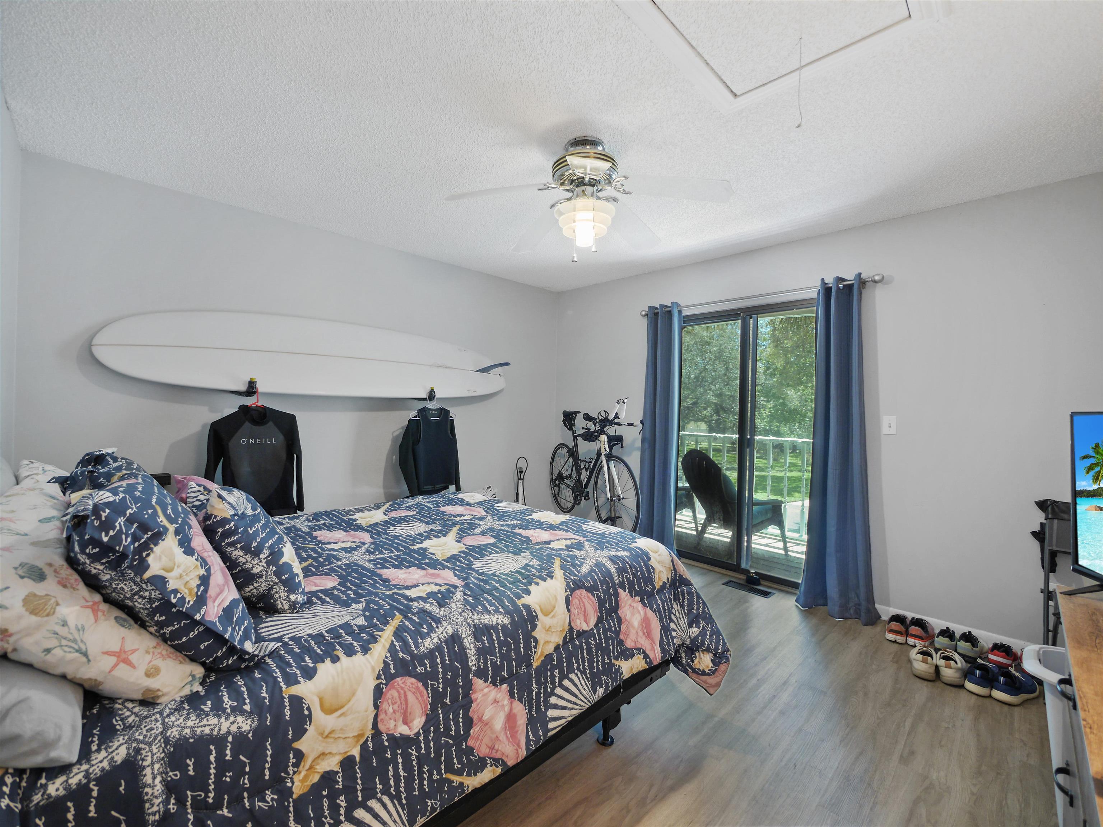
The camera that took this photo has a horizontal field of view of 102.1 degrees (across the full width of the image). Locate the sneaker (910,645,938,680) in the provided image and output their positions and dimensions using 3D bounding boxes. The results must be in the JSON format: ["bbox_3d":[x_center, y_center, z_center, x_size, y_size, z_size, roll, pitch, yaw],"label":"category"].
[{"bbox_3d":[1.849,1.206,2.216,0.105,0.105,0.285,2,1,39],"label":"sneaker"}]

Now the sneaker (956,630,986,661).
[{"bbox_3d":[2.218,1.208,2.334,0.262,0.115,0.098,1,1,-35],"label":"sneaker"}]

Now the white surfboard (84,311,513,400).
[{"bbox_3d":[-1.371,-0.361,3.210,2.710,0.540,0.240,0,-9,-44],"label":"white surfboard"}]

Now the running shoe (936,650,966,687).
[{"bbox_3d":[1.965,1.208,2.183,0.105,0.118,0.280,2,2,42],"label":"running shoe"}]

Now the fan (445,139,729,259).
[{"bbox_3d":[0.148,-0.956,1.997,1.190,0.530,1.170,1,1,2],"label":"fan"}]

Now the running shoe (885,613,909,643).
[{"bbox_3d":[1.974,1.198,2.540,0.105,0.115,0.285,2,1,43],"label":"running shoe"}]

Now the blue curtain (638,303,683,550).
[{"bbox_3d":[0.910,0.152,3.718,0.150,2.120,0.400,0,2,-45],"label":"blue curtain"}]

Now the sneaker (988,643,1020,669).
[{"bbox_3d":[2.300,1.215,2.279,0.278,0.115,0.103,0,2,-43],"label":"sneaker"}]

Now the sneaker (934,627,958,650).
[{"bbox_3d":[2.149,1.206,2.419,0.275,0.120,0.100,0,2,-43],"label":"sneaker"}]

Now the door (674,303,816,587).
[{"bbox_3d":[1.444,0.222,3.362,0.110,2.020,1.450,0,2,-45],"label":"door"}]

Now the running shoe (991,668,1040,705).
[{"bbox_3d":[2.109,1.214,2.029,0.285,0.120,0.107,1,1,-27],"label":"running shoe"}]

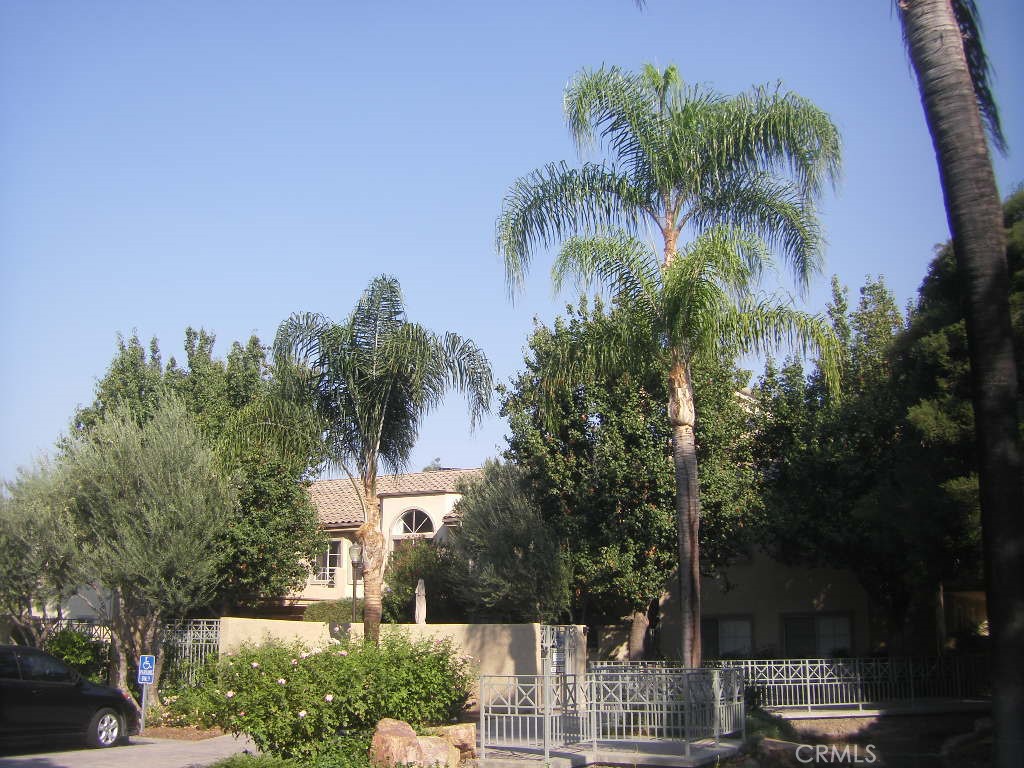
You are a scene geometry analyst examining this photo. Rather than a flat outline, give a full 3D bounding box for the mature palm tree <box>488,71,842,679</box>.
[{"bbox_3d":[2.960,-0.075,20.105,6.200,12.400,6.000,0,-13,0],"label":"mature palm tree"}]

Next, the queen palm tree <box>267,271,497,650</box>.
[{"bbox_3d":[-2.497,2.070,21.673,4.400,8.700,4.300,0,-13,0],"label":"queen palm tree"}]

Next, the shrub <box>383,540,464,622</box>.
[{"bbox_3d":[-2.462,6.094,30.916,2.600,3.500,2.400,0,-13,0],"label":"shrub"}]

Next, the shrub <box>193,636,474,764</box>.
[{"bbox_3d":[-2.830,4.536,16.610,4.500,1.770,2.700,0,-13,0],"label":"shrub"}]

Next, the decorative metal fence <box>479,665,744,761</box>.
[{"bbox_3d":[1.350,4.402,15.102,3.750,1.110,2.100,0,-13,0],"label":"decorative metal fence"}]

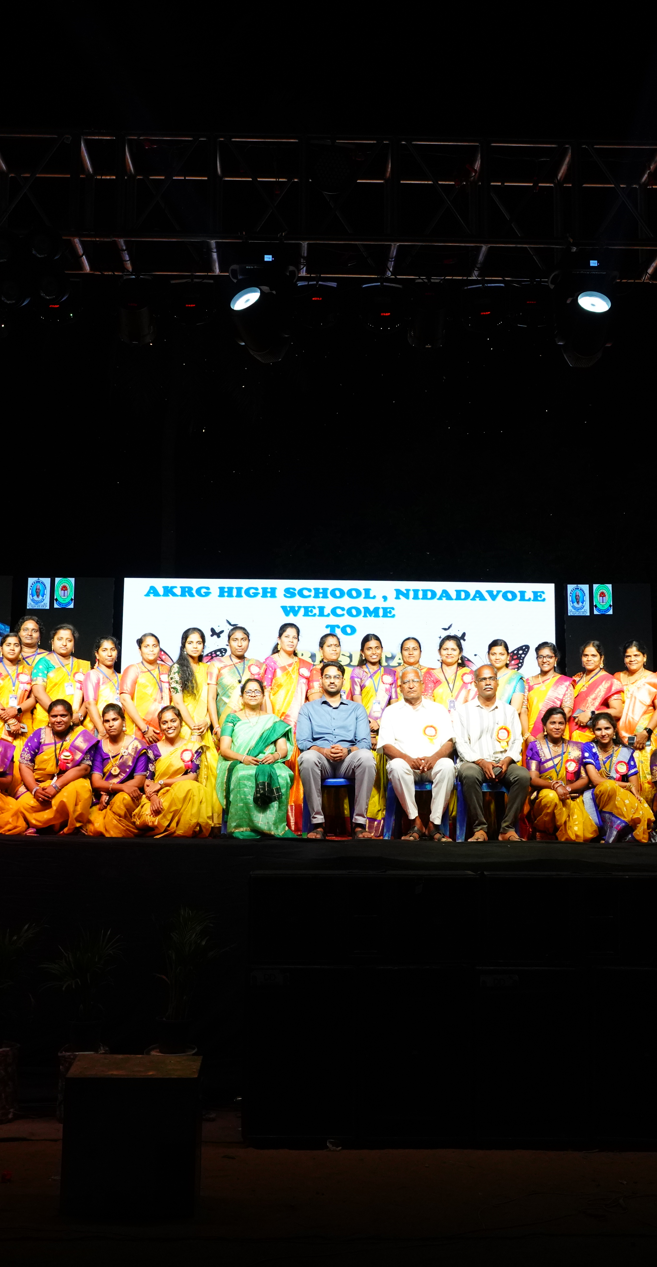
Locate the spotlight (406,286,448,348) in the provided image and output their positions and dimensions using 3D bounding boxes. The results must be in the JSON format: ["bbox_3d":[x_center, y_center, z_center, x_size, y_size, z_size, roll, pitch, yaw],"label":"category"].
[{"bbox_3d":[0.541,-1.720,6.890,0.220,0.250,0.270,1,-50,-1],"label":"spotlight"}]

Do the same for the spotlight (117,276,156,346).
[{"bbox_3d":[-1.037,-1.744,6.860,0.220,0.250,0.270,1,-50,-1],"label":"spotlight"}]

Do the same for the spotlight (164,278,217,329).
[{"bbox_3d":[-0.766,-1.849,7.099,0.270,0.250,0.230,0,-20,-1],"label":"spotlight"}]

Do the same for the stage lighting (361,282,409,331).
[{"bbox_3d":[0.302,-1.778,6.880,0.250,0.250,0.200,1,-32,-1],"label":"stage lighting"}]

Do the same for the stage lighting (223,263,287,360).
[{"bbox_3d":[-0.365,-1.686,6.629,0.330,0.520,0.340,-1,-6,19],"label":"stage lighting"}]

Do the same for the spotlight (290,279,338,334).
[{"bbox_3d":[-0.077,-1.774,6.880,0.250,0.250,0.200,1,-34,-1],"label":"spotlight"}]

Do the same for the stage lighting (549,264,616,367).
[{"bbox_3d":[1.339,-1.686,6.670,0.340,0.530,0.340,0,-5,-1],"label":"stage lighting"}]

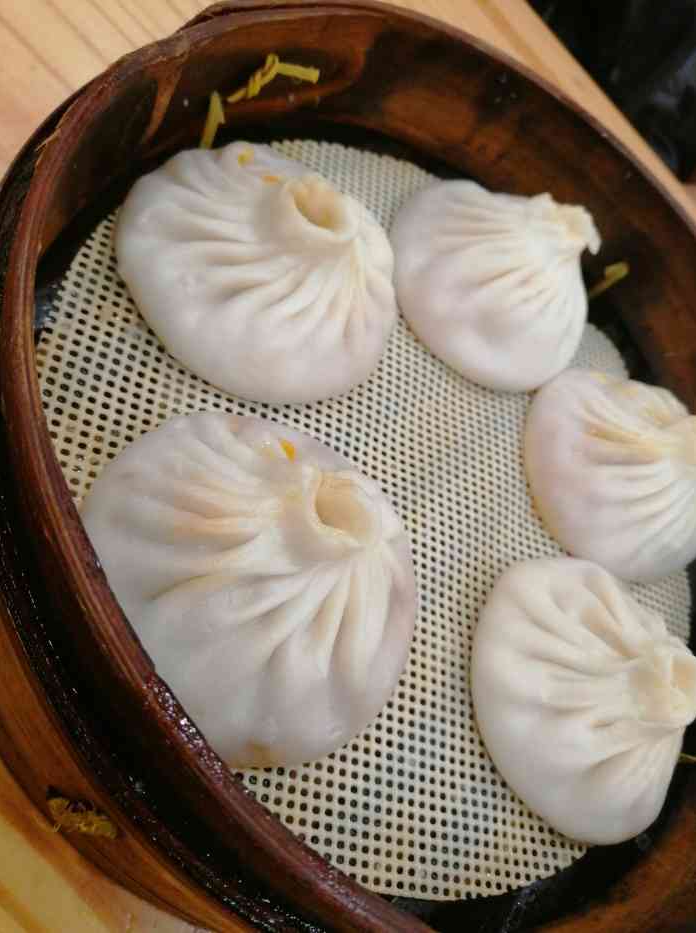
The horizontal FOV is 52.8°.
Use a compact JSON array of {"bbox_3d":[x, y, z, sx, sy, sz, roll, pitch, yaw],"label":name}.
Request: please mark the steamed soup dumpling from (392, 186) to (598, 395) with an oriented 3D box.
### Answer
[{"bbox_3d":[0.044,-0.052,0.185,0.062,0.036,0.062,-33,90,-38],"label":"steamed soup dumpling"}]

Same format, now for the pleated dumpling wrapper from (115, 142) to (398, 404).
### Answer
[{"bbox_3d":[-0.014,-0.045,0.149,0.063,0.030,0.063,-33,90,-38],"label":"pleated dumpling wrapper"}]

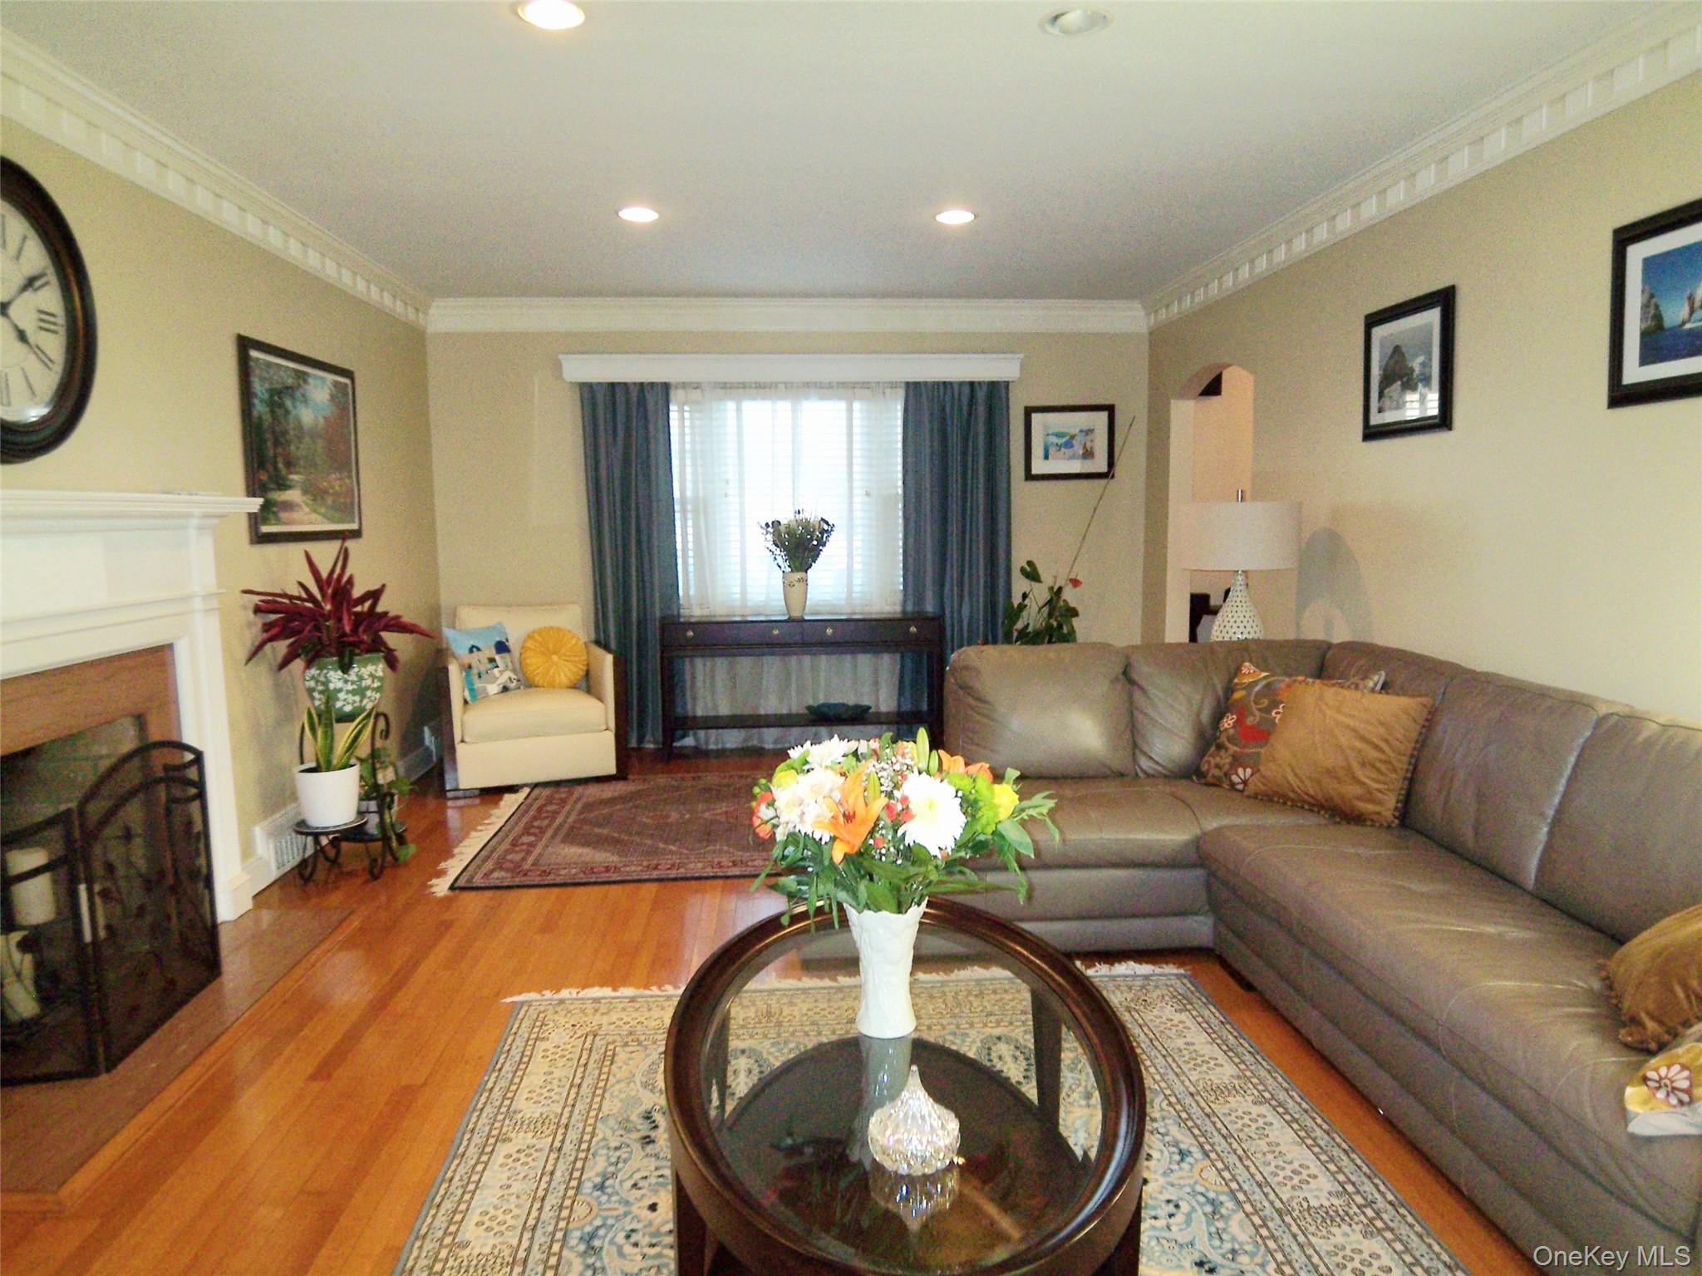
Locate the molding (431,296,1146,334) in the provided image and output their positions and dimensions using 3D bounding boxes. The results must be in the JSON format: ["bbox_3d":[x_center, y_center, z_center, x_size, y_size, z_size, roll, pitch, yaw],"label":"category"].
[{"bbox_3d":[-0.314,-1.817,6.365,4.080,0.190,0.120,-1,6,-4],"label":"molding"}]

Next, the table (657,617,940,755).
[{"bbox_3d":[-0.264,0.259,6.324,1.540,0.760,0.360,-1,6,-4],"label":"table"}]

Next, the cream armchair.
[{"bbox_3d":[-1.679,0.269,5.907,0.840,0.860,0.840,-3,7,-19],"label":"cream armchair"}]

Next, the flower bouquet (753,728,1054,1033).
[{"bbox_3d":[0.090,0.415,1.929,0.510,0.530,0.460,-1,6,-4],"label":"flower bouquet"}]

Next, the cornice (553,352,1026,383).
[{"bbox_3d":[-0.316,-1.502,6.329,2.550,0.165,0.200,-1,6,-4],"label":"cornice"}]

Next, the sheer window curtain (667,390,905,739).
[{"bbox_3d":[-0.360,-0.407,6.445,1.400,2.060,0.100,-1,6,-4],"label":"sheer window curtain"}]

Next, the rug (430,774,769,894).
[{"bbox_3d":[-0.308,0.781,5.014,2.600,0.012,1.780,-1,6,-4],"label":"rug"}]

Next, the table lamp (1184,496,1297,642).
[{"bbox_3d":[1.565,-0.214,4.535,0.450,0.730,0.450,-1,6,-4],"label":"table lamp"}]

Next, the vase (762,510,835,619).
[{"bbox_3d":[-0.291,-0.410,6.238,0.400,0.600,0.360,-1,6,-4],"label":"vase"}]

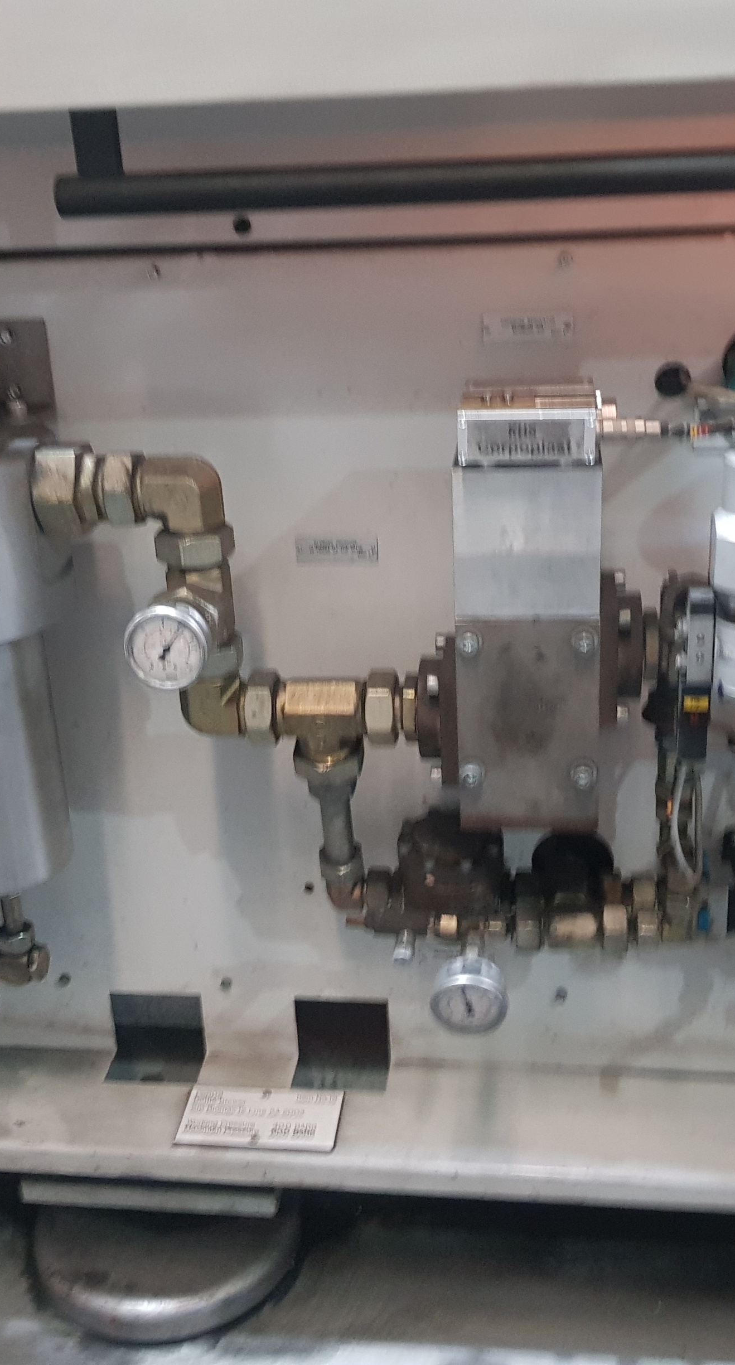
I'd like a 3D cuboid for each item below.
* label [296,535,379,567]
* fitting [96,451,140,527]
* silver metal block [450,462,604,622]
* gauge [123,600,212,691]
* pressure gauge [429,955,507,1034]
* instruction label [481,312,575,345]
[{"bbox_3d":[-0.025,-0.109,1.133,0.068,0.021,0.002,0,22,8],"label":"label"},{"bbox_3d":[-0.204,-0.157,1.114,0.025,0.060,0.060,0,20,7],"label":"fitting"},{"bbox_3d":[0.123,-0.116,1.058,0.109,0.119,0.075,0,20,7],"label":"silver metal block"},{"bbox_3d":[-0.139,-0.033,0.979,0.062,0.062,0.042,0,22,8],"label":"gauge"},{"bbox_3d":[0.082,0.245,1.087,0.061,0.061,0.042,0,22,8],"label":"pressure gauge"},{"bbox_3d":[0.115,-0.254,0.982,0.066,0.022,0.002,0,21,8],"label":"instruction label"}]

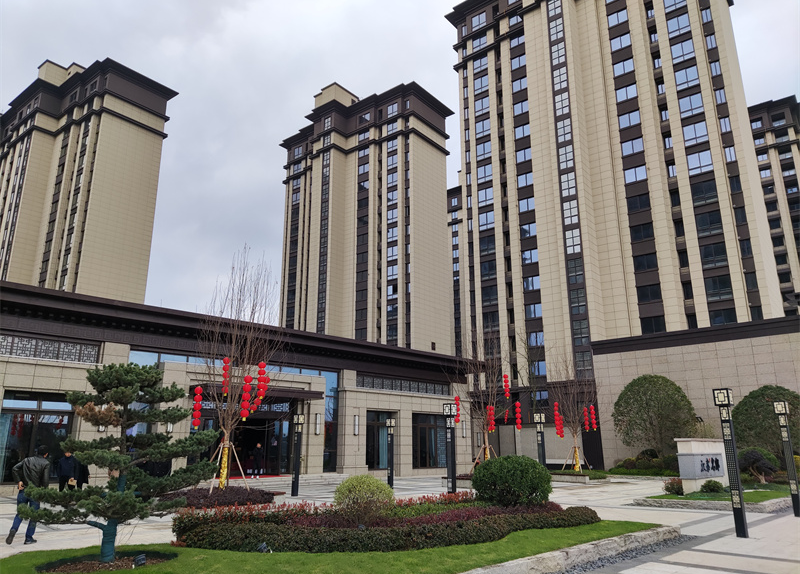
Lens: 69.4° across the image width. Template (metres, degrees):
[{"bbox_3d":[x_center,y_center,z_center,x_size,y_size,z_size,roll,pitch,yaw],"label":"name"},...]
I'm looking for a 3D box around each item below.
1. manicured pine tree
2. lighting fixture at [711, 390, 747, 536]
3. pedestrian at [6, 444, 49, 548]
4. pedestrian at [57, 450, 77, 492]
[{"bbox_3d":[-4.160,2.522,8.539,2.750,2.786,2.600,7,-17,-24],"label":"manicured pine tree"},{"bbox_3d":[6.642,3.461,11.542,0.310,2.835,0.310,15,-21,-43],"label":"lighting fixture"},{"bbox_3d":[-6.861,3.821,10.672,0.550,1.724,0.500,-1,-15,5],"label":"pedestrian"},{"bbox_3d":[-10.301,5.840,17.900,0.550,1.680,0.360,8,-17,-28],"label":"pedestrian"}]

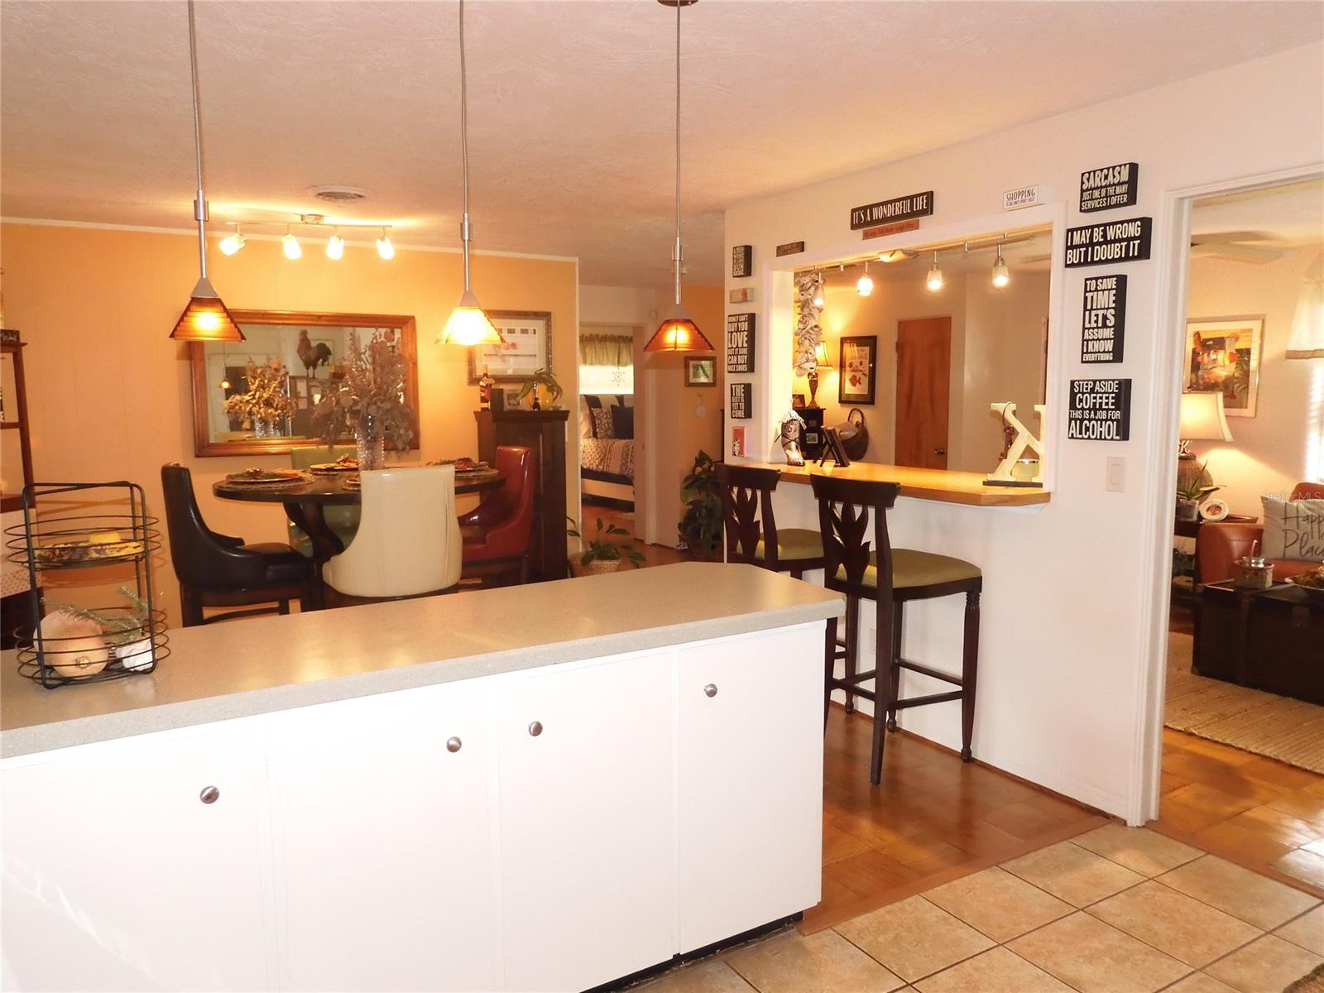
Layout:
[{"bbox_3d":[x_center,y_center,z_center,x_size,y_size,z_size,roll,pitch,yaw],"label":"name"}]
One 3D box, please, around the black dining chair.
[{"bbox_3d":[-2.000,0.397,4.318,0.610,1.115,0.534,-4,8,-29],"label":"black dining chair"}]

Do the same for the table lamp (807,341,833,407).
[{"bbox_3d":[1.250,-1.010,7.600,0.340,0.555,0.340,-4,7,-32],"label":"table lamp"}]

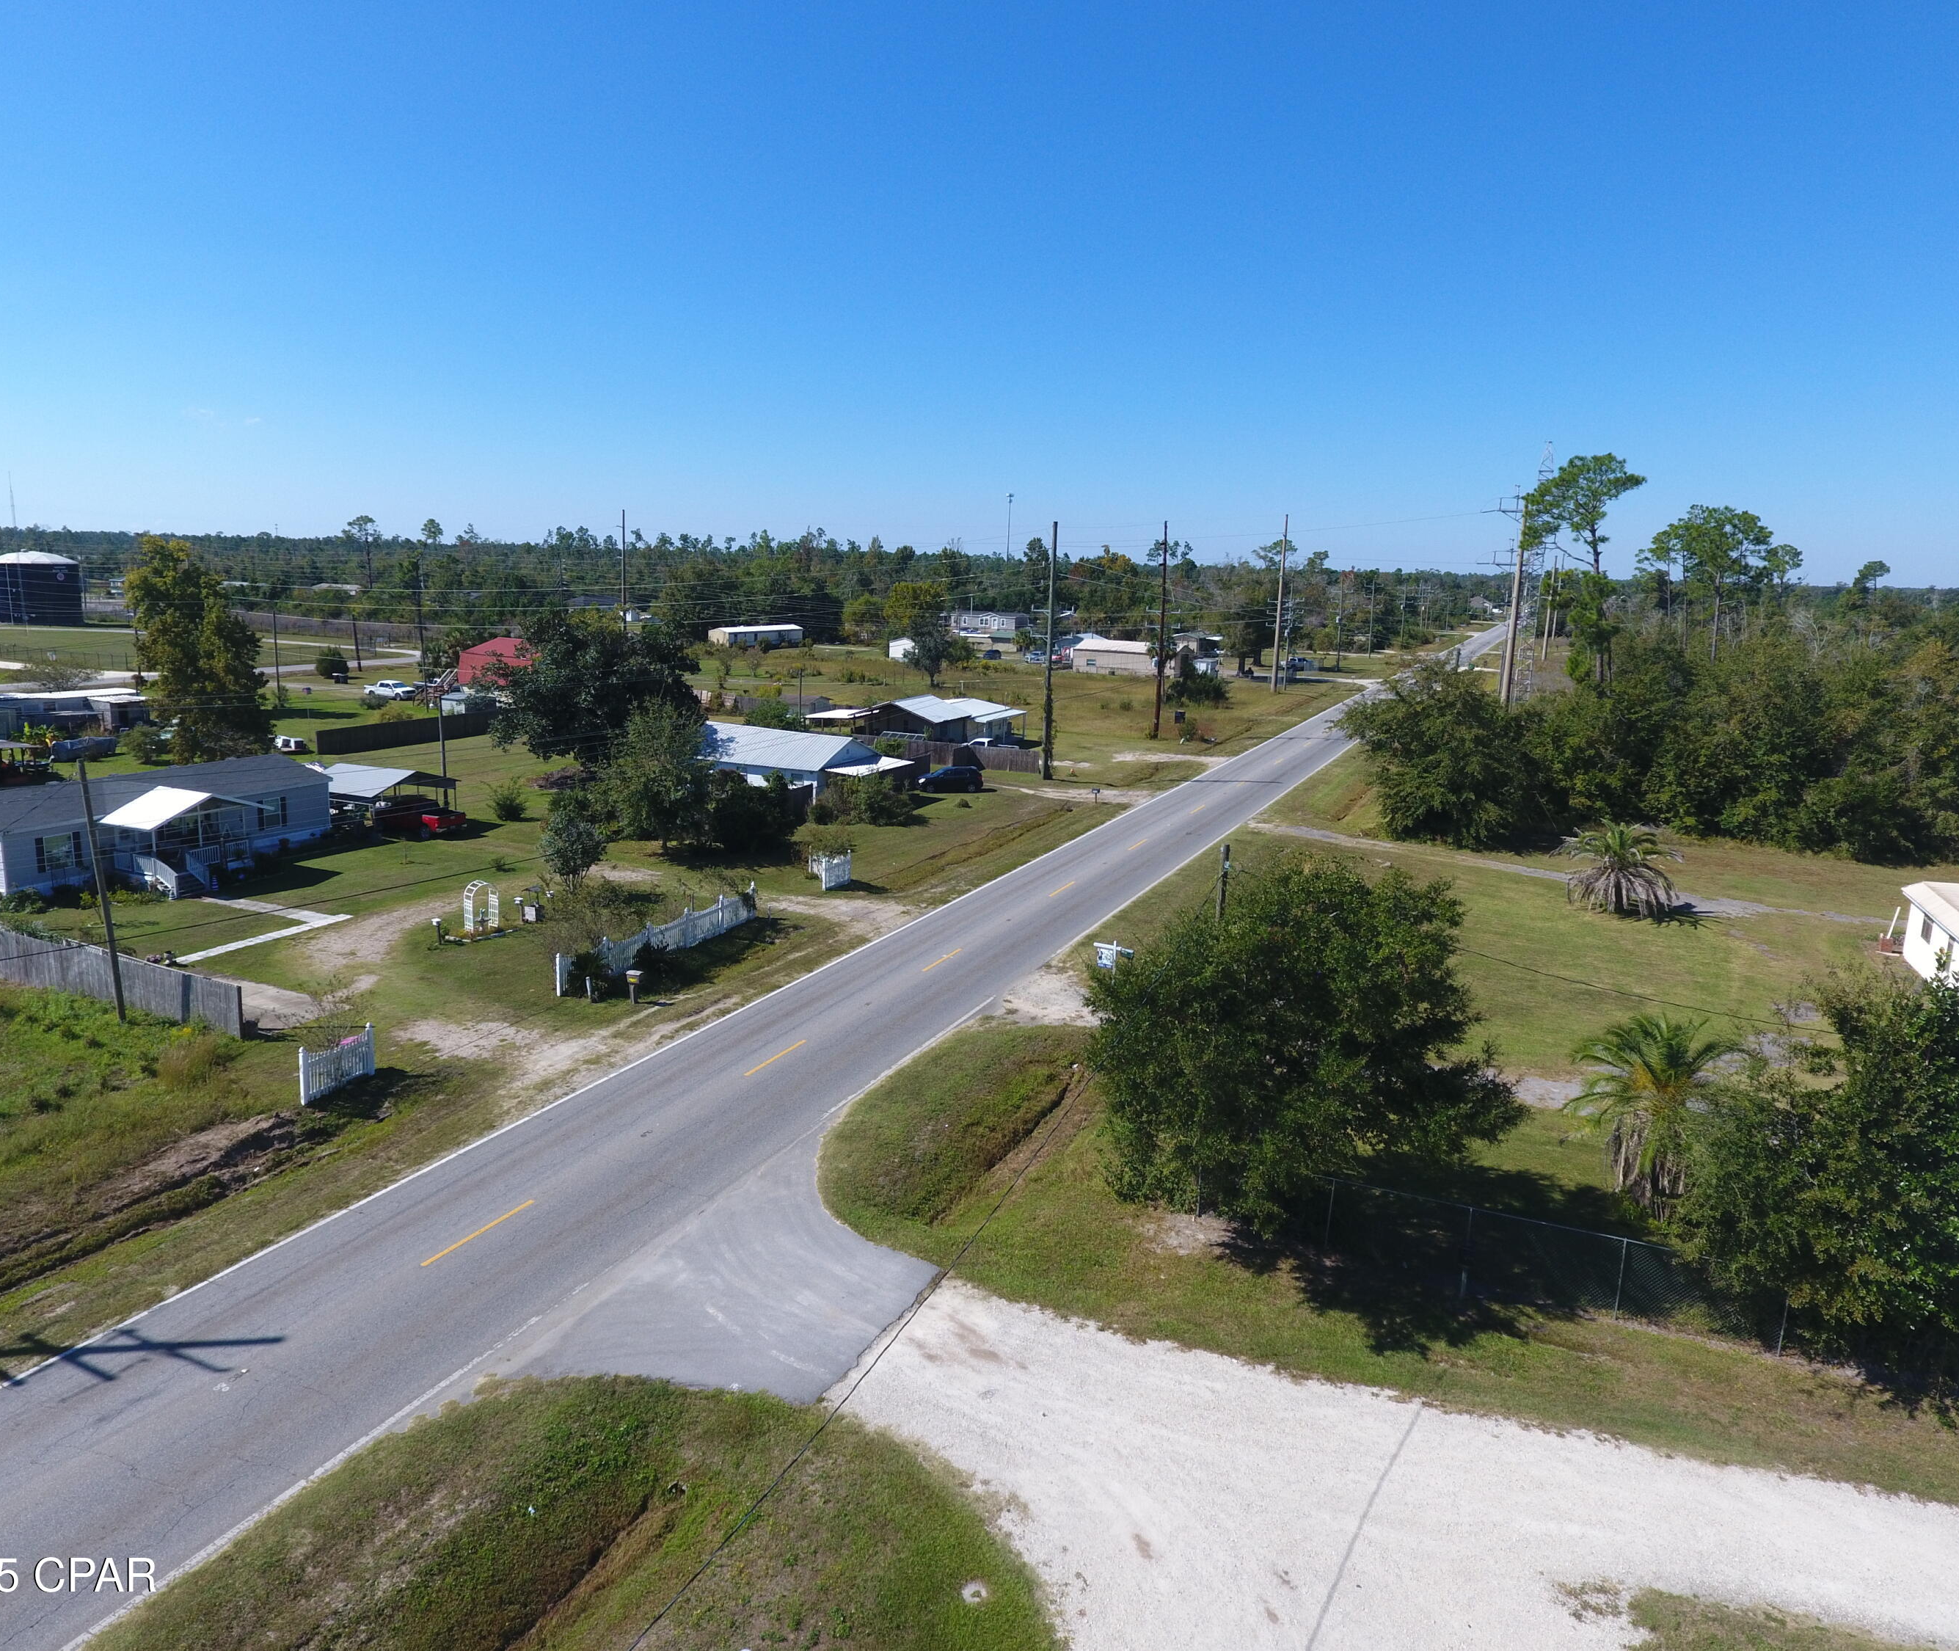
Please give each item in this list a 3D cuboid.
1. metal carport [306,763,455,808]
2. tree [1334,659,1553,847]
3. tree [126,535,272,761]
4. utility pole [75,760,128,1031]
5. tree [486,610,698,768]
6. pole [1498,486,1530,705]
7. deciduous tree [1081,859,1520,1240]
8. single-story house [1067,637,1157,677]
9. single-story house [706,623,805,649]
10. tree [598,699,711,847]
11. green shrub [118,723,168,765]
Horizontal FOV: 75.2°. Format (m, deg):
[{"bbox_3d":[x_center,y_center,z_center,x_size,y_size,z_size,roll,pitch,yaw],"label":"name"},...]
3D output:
[{"bbox_3d":[-34.198,-1.743,72.684,5.800,3.120,6.200,7,13,24],"label":"metal carport"},{"bbox_3d":[28.462,-4.634,78.232,11.600,10.200,10.800,6,13,20],"label":"tree"},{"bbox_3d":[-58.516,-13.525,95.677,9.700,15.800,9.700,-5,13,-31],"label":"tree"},{"bbox_3d":[-27.816,2.222,40.278,0.270,8.591,0.270,-9,15,-34],"label":"utility pole"},{"bbox_3d":[-27.851,-9.705,92.121,14.600,11.700,13.500,-2,12,-17],"label":"tree"},{"bbox_3d":[63.367,-26.030,150.300,0.600,24.800,0.600,7,13,24],"label":"pole"},{"bbox_3d":[7.416,5.225,30.002,9.600,8.600,9.300,5,12,15],"label":"deciduous tree"},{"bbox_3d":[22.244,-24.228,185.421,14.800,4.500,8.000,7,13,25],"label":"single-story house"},{"bbox_3d":[-39.726,-33.723,227.094,5.000,4.000,22.500,7,13,24],"label":"single-story house"},{"bbox_3d":[-17.123,-2.600,66.595,5.900,8.100,5.800,-1,12,-14],"label":"tree"},{"bbox_3d":[-60.240,-5.831,91.587,2.900,2.750,2.800,-6,14,-33],"label":"green shrub"}]

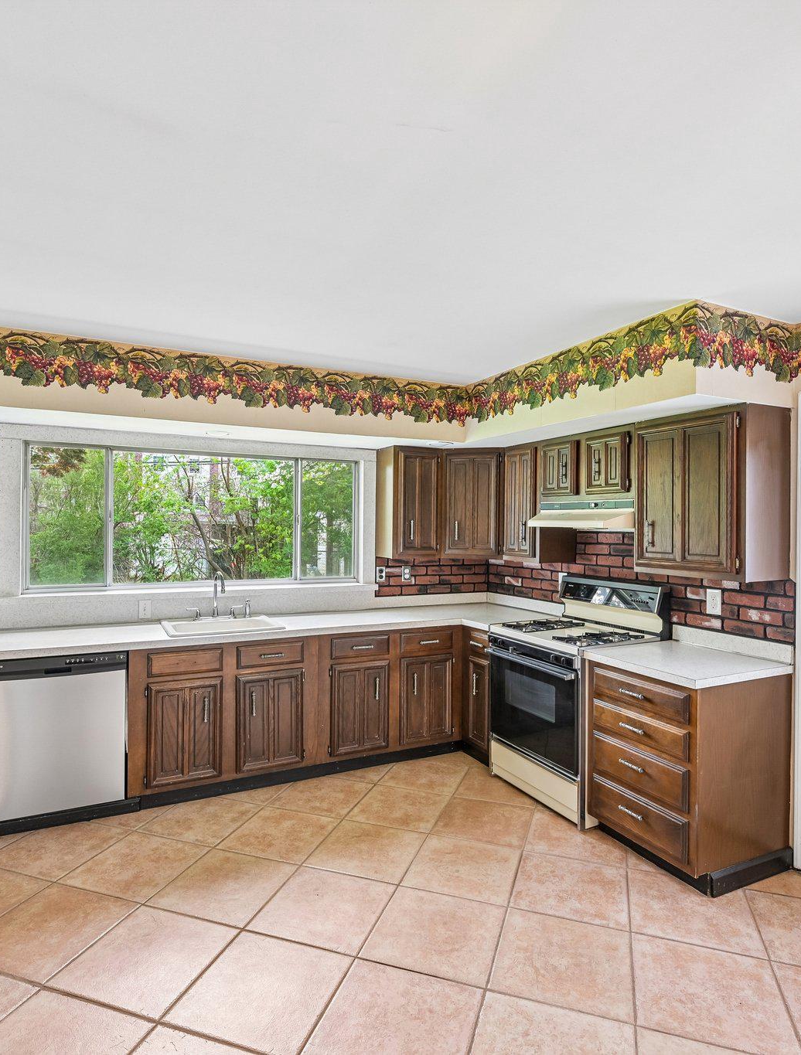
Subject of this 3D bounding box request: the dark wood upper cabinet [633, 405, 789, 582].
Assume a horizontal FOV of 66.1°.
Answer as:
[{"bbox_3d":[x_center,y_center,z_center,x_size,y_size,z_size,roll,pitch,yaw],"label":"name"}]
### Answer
[{"bbox_3d":[1.467,-0.146,2.945,0.350,0.764,0.600,0,0,-26],"label":"dark wood upper cabinet"}]

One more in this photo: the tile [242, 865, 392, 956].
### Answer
[{"bbox_3d":[-0.298,1.522,2.464,0.457,0.010,0.457,0,0,19],"label":"tile"}]

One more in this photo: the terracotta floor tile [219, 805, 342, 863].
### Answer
[{"bbox_3d":[-0.588,1.521,3.051,0.457,0.010,0.457,0,0,19],"label":"terracotta floor tile"}]

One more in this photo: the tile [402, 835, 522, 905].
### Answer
[{"bbox_3d":[0.286,1.529,2.759,0.455,0.010,0.455,1,0,19],"label":"tile"}]

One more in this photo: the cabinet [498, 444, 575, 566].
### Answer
[{"bbox_3d":[0.931,-0.162,4.148,0.330,0.780,0.392,1,0,-27],"label":"cabinet"}]

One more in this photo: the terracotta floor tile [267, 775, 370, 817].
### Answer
[{"bbox_3d":[-0.436,1.507,3.457,0.452,0.010,0.452,0,0,19],"label":"terracotta floor tile"}]

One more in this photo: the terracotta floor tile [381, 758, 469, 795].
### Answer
[{"bbox_3d":[0.142,1.527,3.782,0.455,0.010,0.455,1,0,19],"label":"terracotta floor tile"}]

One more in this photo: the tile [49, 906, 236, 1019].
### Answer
[{"bbox_3d":[-0.885,1.520,2.174,0.457,0.010,0.457,0,0,19],"label":"tile"}]

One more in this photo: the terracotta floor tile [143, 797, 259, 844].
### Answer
[{"bbox_3d":[-1.028,1.516,3.200,0.455,0.010,0.455,1,0,19],"label":"terracotta floor tile"}]

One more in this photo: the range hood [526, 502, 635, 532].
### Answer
[{"bbox_3d":[1.131,-0.068,3.603,0.465,0.162,0.755,1,0,-27],"label":"range hood"}]

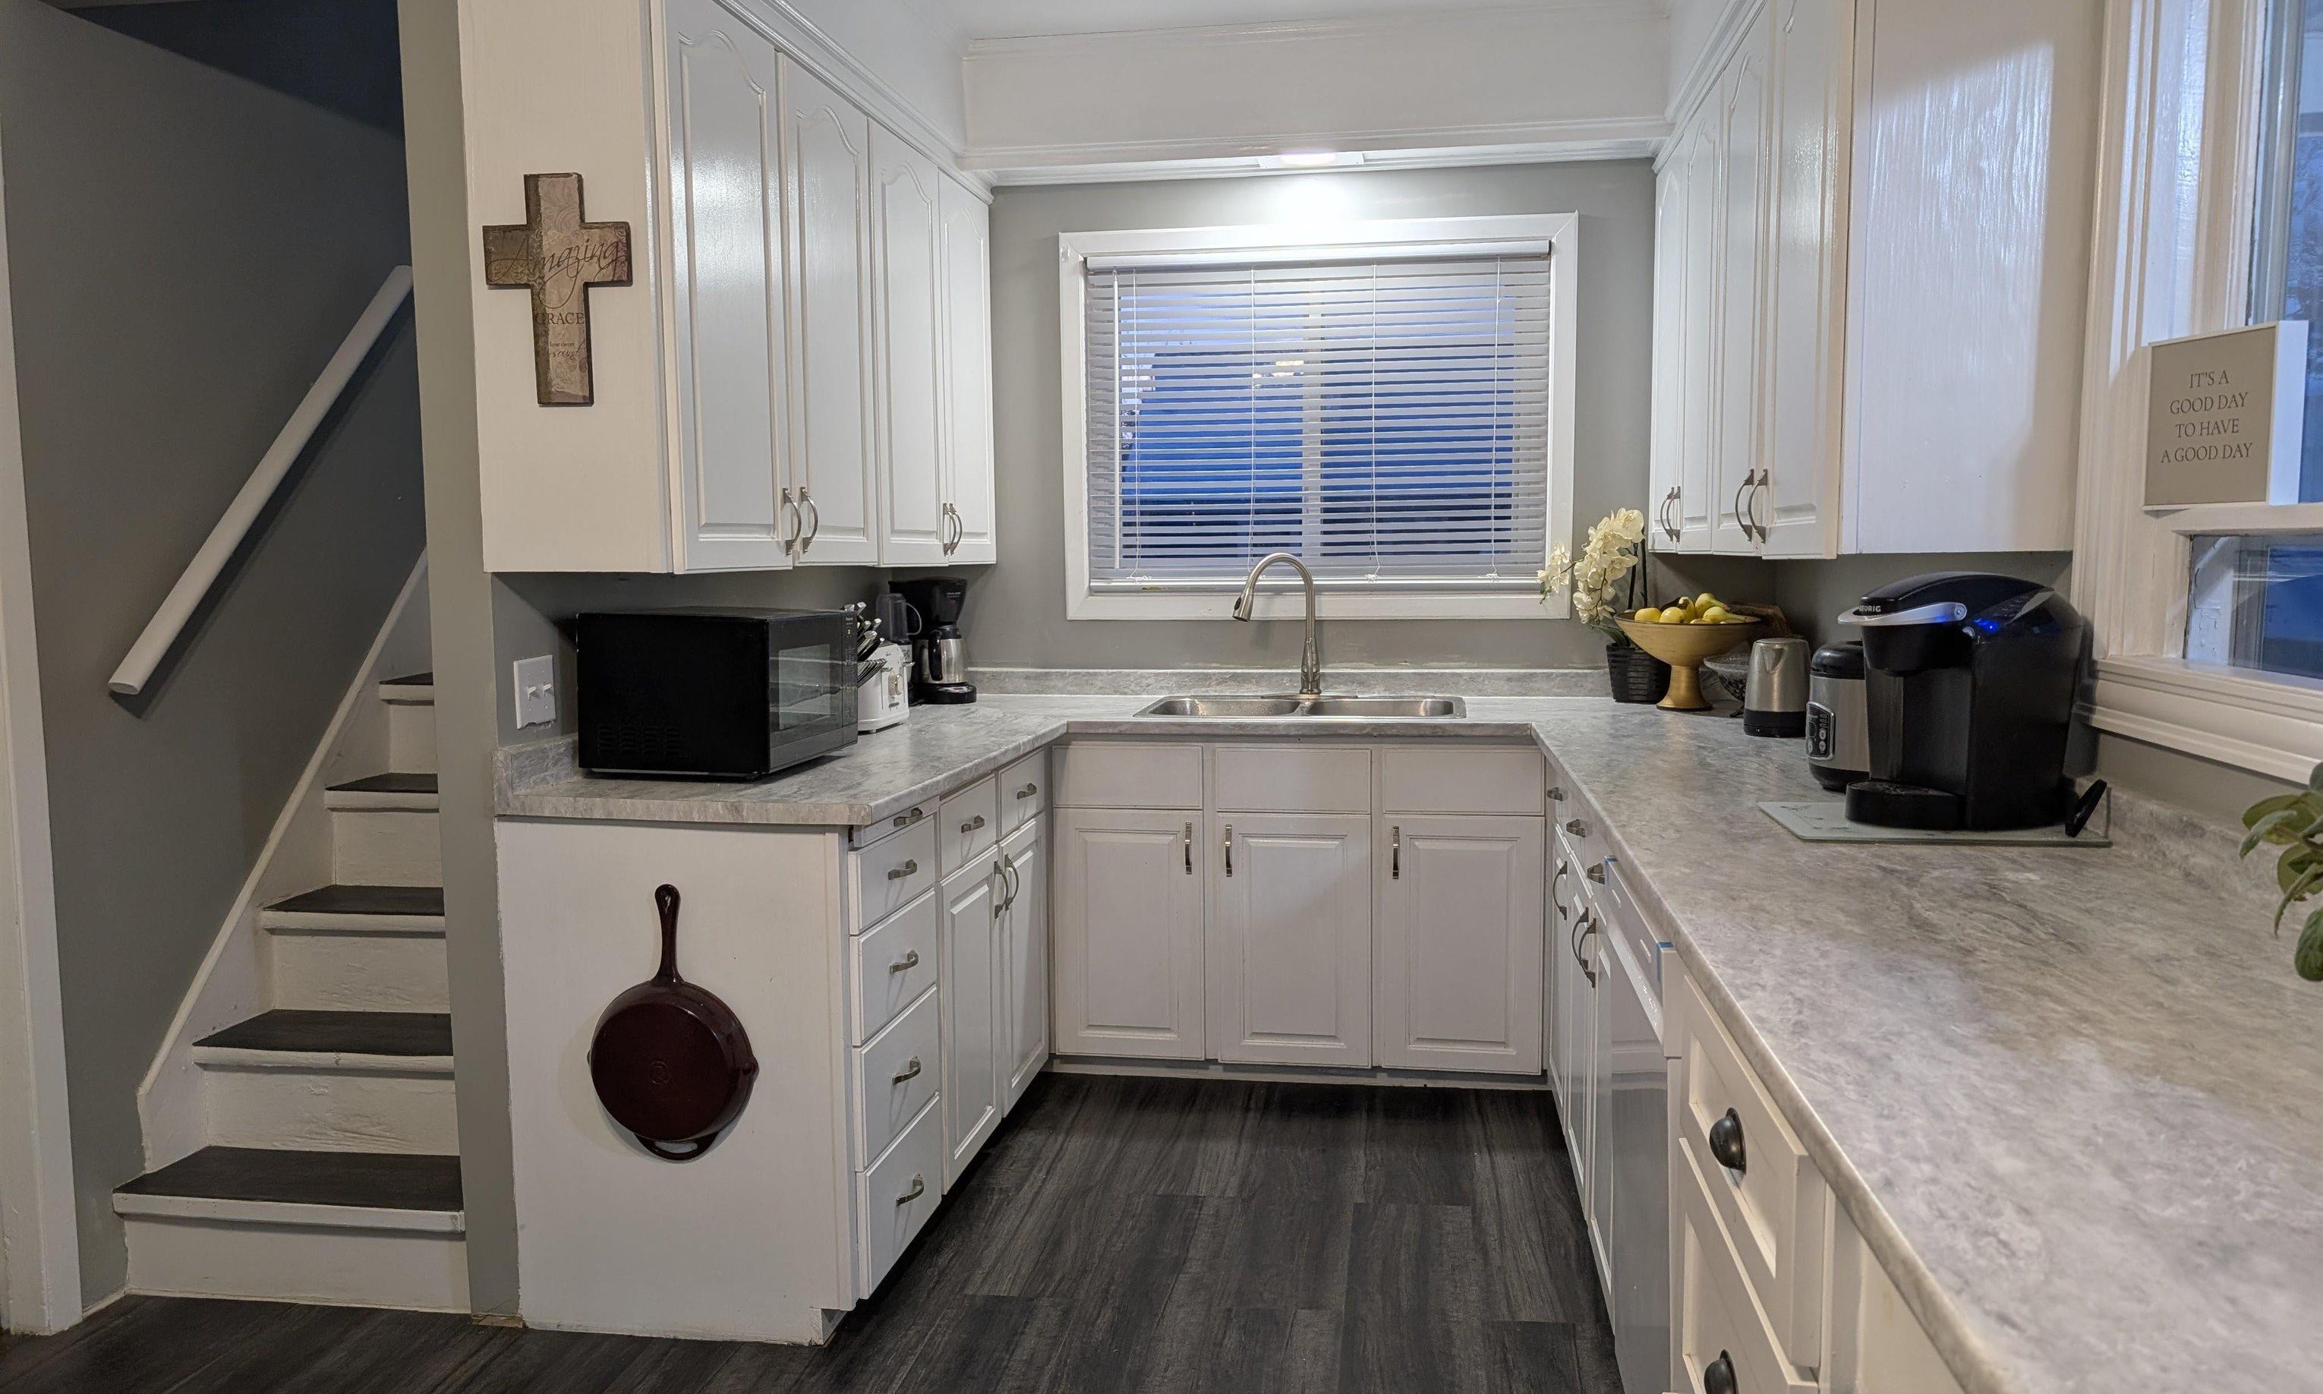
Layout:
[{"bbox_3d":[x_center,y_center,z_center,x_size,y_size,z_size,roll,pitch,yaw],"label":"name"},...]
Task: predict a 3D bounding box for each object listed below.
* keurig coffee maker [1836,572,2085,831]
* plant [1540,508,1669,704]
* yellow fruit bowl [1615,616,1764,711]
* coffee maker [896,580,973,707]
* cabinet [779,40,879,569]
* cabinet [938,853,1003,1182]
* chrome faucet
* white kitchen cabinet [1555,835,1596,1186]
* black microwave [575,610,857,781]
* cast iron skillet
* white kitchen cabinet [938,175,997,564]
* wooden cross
[{"bbox_3d":[1.172,-0.003,2.373,0.315,0.346,0.230,-1,5,-9],"label":"keurig coffee maker"},{"bbox_3d":[1.140,-0.229,4.128,0.338,0.500,0.200,0,5,9],"label":"plant"},{"bbox_3d":[1.328,-0.090,4.070,0.352,0.228,0.352,0,5,9],"label":"yellow fruit bowl"},{"bbox_3d":[-0.614,-0.159,4.345,0.180,0.335,0.220,-5,7,-42],"label":"coffee maker"},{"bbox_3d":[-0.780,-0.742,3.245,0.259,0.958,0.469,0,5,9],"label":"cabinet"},{"bbox_3d":[-0.684,0.631,3.296,0.600,0.600,0.435,0,5,9],"label":"cabinet"},{"bbox_3d":[0.309,-0.187,4.260,0.250,0.385,0.070,-2,5,-19],"label":"chrome faucet"},{"bbox_3d":[1.051,0.621,3.245,0.450,0.591,0.753,0,5,9],"label":"white kitchen cabinet"},{"bbox_3d":[-0.831,-0.013,3.071,0.365,0.282,0.435,0,5,10],"label":"black microwave"},{"bbox_3d":[-0.798,0.533,2.611,0.288,0.455,0.050,0,5,9],"label":"cast iron skillet"},{"bbox_3d":[-0.660,-0.831,4.255,0.330,0.965,0.460,0,5,9],"label":"white kitchen cabinet"},{"bbox_3d":[-0.953,-0.640,2.548,0.248,0.356,0.018,0,5,9],"label":"wooden cross"}]

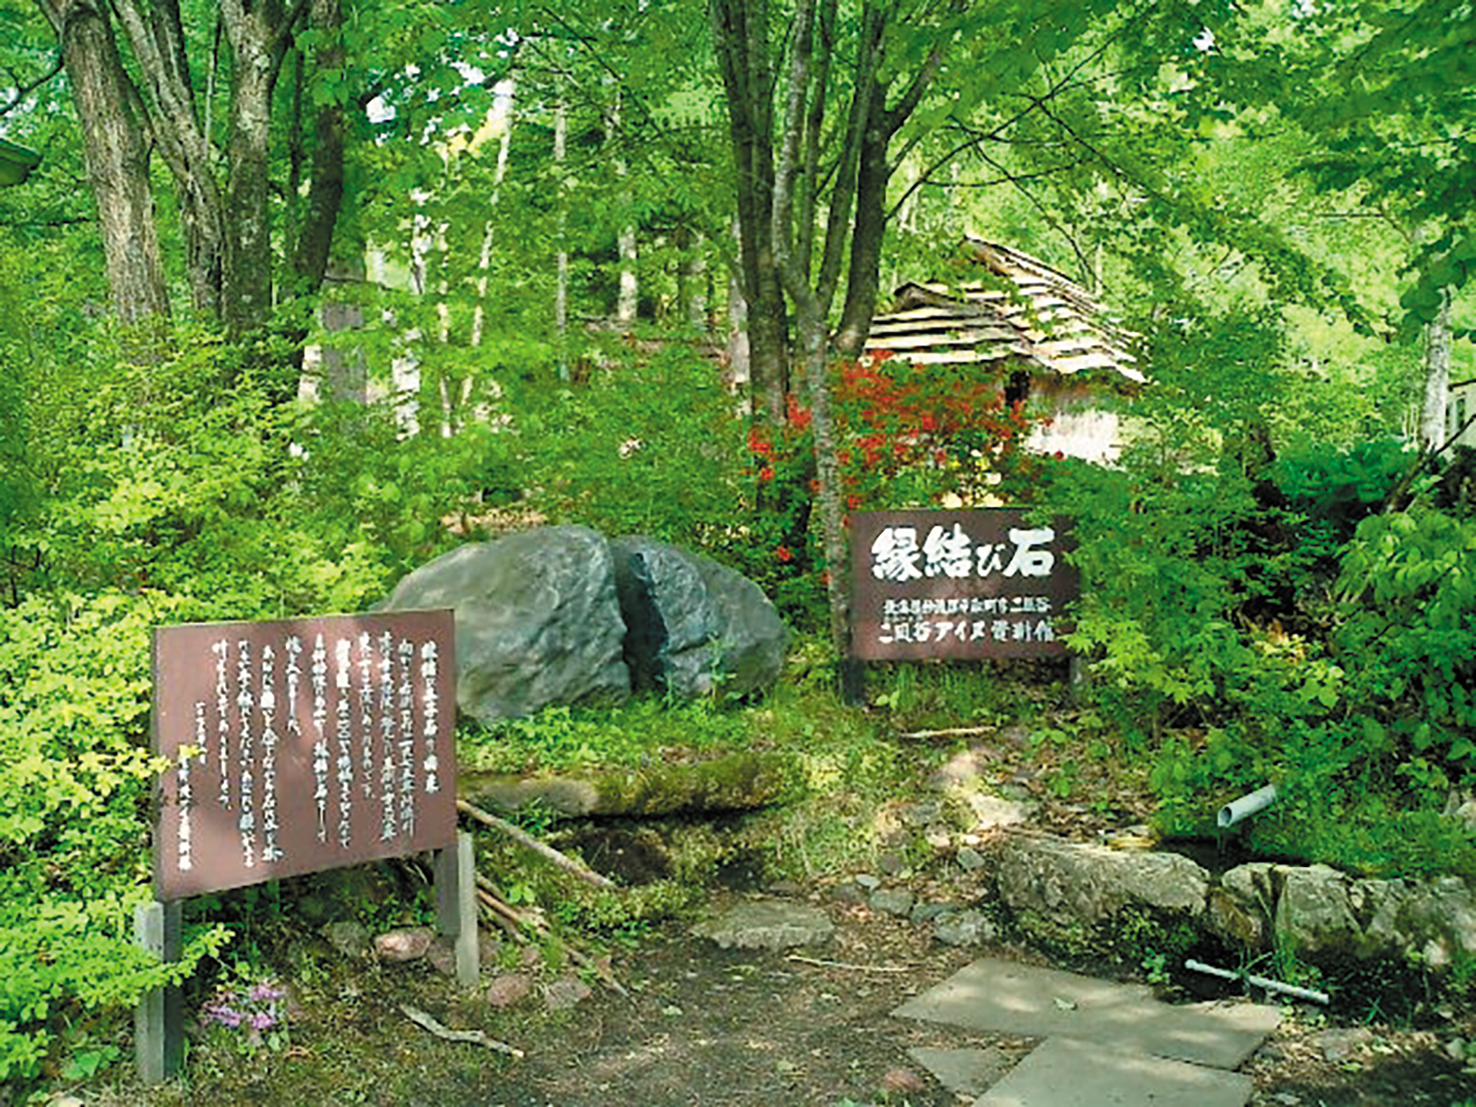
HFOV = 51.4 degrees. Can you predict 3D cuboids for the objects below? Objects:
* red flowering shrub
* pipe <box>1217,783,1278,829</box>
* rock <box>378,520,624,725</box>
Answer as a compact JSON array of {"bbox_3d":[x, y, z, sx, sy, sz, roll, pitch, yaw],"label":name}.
[{"bbox_3d":[0.780,-0.300,8.100,1.550,1.500,1.350,0,2,0],"label":"red flowering shrub"},{"bbox_3d":[1.811,0.880,5.399,0.330,0.064,0.064,-13,10,-37],"label":"pipe"},{"bbox_3d":[-1.060,0.290,7.050,1.100,0.850,1.000,0,2,-7],"label":"rock"}]

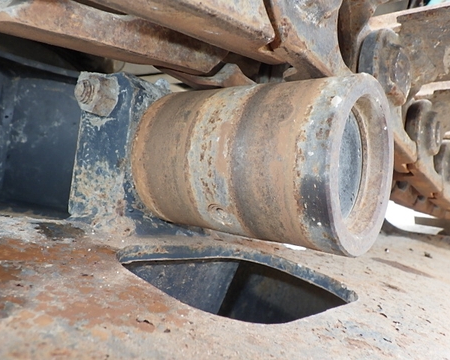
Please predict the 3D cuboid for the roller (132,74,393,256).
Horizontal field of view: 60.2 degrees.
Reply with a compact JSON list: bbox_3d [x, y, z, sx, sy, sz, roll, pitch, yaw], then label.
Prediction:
[{"bbox_3d":[0.028,-0.014,0.302,0.165,0.117,0.117,5,-1,38],"label":"roller"}]

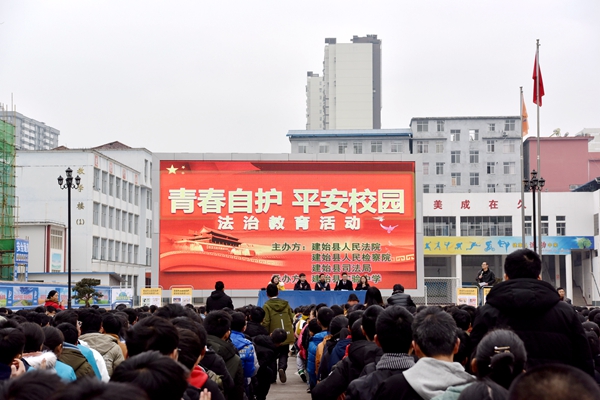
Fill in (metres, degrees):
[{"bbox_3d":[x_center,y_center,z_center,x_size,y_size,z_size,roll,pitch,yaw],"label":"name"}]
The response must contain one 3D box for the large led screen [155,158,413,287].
[{"bbox_3d":[-0.408,0.834,39.057,8.592,4.298,0.350,0,-5,-3],"label":"large led screen"}]

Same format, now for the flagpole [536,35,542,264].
[{"bbox_3d":[8.613,-0.711,41.686,0.130,10.192,0.130,0,-5,0],"label":"flagpole"}]

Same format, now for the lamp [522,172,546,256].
[{"bbox_3d":[7.942,1.698,39.287,0.770,5.411,0.770,0,-5,0],"label":"lamp"}]

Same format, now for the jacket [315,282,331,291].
[{"bbox_3d":[0.692,2.790,35.490,0.500,0.620,0.340,0,-5,0],"label":"jacket"}]

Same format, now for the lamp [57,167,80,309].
[{"bbox_3d":[-7.554,1.629,37.992,0.770,5.436,0.770,0,-5,0],"label":"lamp"}]

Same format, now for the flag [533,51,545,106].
[{"bbox_3d":[8.582,-4.356,41.977,0.420,2.002,0.320,0,-5,0],"label":"flag"}]

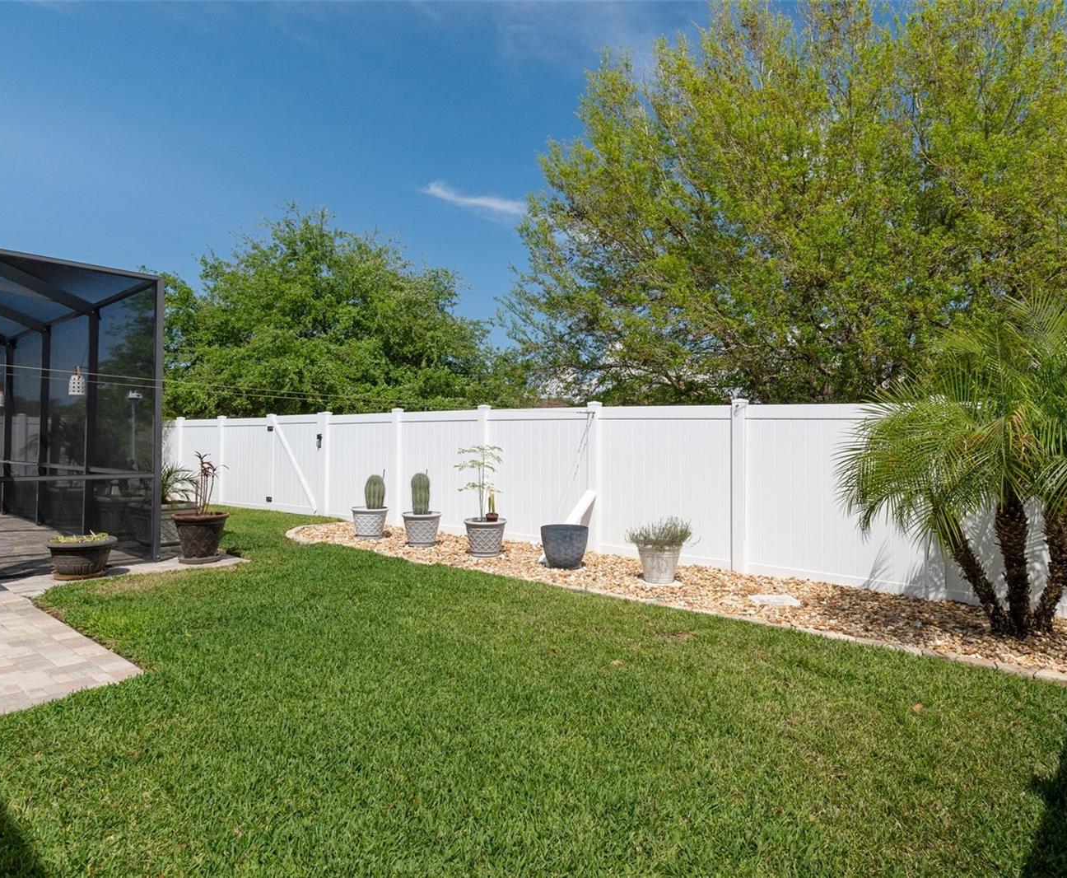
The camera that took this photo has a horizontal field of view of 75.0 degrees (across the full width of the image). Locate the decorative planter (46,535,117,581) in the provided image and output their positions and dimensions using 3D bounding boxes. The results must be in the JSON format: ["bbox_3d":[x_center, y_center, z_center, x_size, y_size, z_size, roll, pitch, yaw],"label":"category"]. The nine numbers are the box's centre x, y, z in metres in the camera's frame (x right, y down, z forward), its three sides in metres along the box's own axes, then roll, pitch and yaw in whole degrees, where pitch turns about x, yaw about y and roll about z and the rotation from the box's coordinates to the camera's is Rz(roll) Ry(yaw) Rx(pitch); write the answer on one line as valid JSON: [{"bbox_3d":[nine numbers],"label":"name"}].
[{"bbox_3d":[-4.330,1.137,6.680,0.580,0.355,0.580,0,0,0],"label":"decorative planter"}]

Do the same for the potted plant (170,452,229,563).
[{"bbox_3d":[-3.590,0.724,7.510,0.570,1.165,0.570,0,0,0],"label":"potted plant"}]

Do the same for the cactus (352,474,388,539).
[{"bbox_3d":[-2.245,0.921,9.570,0.505,0.857,0.505,0,0,0],"label":"cactus"}]

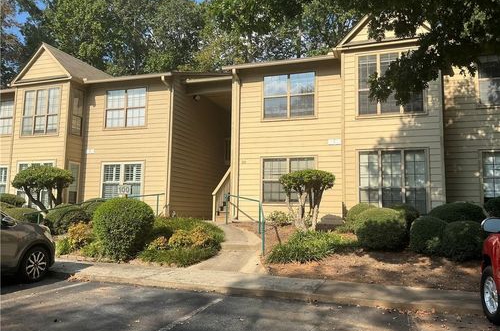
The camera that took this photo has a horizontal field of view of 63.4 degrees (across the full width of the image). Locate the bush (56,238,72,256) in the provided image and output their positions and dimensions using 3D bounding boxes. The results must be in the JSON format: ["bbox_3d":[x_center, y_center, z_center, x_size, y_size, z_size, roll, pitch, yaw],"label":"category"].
[{"bbox_3d":[-4.895,2.147,10.638,0.450,0.447,0.430,-1,-7,19],"label":"bush"}]

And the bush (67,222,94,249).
[{"bbox_3d":[-4.566,1.910,10.872,0.740,0.721,0.680,-1,-7,19],"label":"bush"}]

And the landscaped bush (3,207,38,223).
[{"bbox_3d":[-7.588,1.820,13.400,1.330,0.910,1.250,-1,-7,19],"label":"landscaped bush"}]

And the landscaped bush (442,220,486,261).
[{"bbox_3d":[4.800,1.663,9.050,0.970,0.860,0.960,-1,-7,19],"label":"landscaped bush"}]

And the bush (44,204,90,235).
[{"bbox_3d":[-5.957,1.765,13.200,1.480,0.950,1.300,-1,-7,19],"label":"bush"}]

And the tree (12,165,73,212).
[{"bbox_3d":[-6.468,0.877,12.660,1.700,1.829,1.600,-1,-7,19],"label":"tree"}]

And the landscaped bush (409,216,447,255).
[{"bbox_3d":[4.182,1.643,9.500,0.950,0.880,0.950,-1,-7,19],"label":"landscaped bush"}]

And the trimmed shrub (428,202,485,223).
[{"bbox_3d":[4.691,1.281,9.195,1.240,0.898,1.050,-1,-7,19],"label":"trimmed shrub"}]

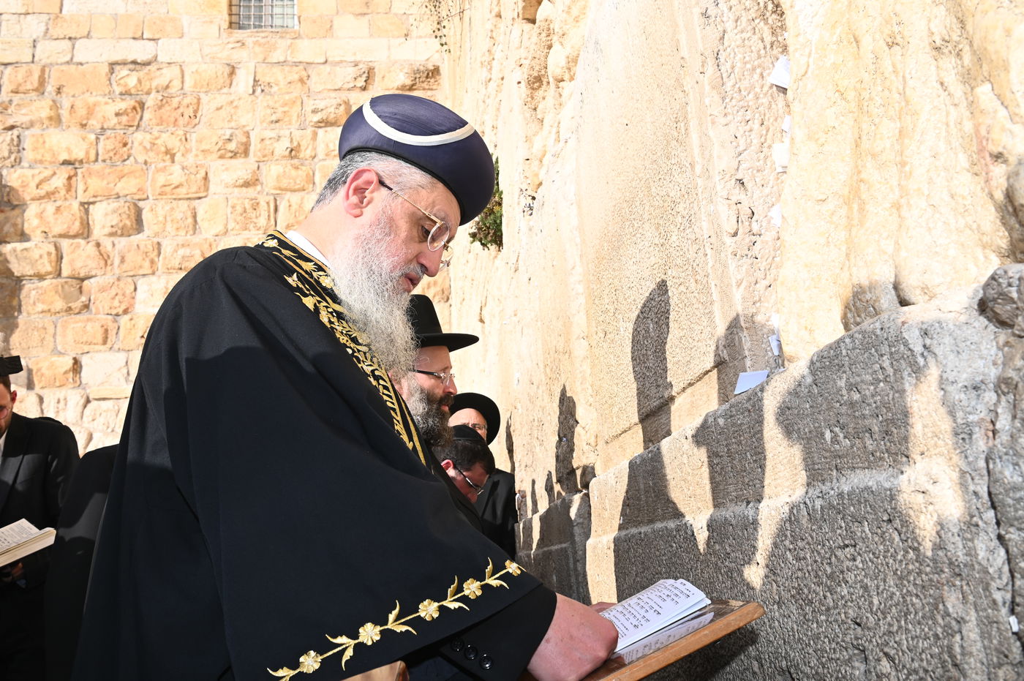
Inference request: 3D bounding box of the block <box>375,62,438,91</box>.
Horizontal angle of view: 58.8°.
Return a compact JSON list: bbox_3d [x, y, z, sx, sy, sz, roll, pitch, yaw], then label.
[{"bbox_3d":[-1.158,-2.879,10.100,0.685,0.333,0.280,-2,-14,-7],"label":"block"}]

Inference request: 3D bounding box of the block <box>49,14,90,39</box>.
[{"bbox_3d":[-4.522,-3.174,9.395,0.406,0.269,0.300,-2,-14,-7],"label":"block"}]

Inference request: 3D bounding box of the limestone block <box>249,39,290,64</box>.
[{"bbox_3d":[-2.532,-2.969,9.559,0.415,0.280,0.300,-2,-14,-7],"label":"limestone block"}]

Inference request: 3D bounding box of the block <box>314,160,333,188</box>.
[{"bbox_3d":[-1.836,-1.712,9.742,0.500,0.345,0.300,-2,-15,-6],"label":"block"}]

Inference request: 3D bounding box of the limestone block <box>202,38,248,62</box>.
[{"bbox_3d":[-3.114,-3.110,9.943,0.478,0.274,0.280,-2,-14,-7],"label":"limestone block"}]

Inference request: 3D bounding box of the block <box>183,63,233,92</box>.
[{"bbox_3d":[-3.270,-2.787,9.883,0.517,0.346,0.300,-2,-15,-6],"label":"block"}]

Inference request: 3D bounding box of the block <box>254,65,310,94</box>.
[{"bbox_3d":[-2.504,-2.795,9.928,0.563,0.346,0.280,-2,-14,-7],"label":"block"}]

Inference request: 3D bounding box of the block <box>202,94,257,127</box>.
[{"bbox_3d":[-2.880,-2.297,9.347,0.528,0.365,0.300,-2,-14,-7],"label":"block"}]

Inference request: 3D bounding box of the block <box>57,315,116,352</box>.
[{"bbox_3d":[-4.966,-0.047,10.727,0.673,0.441,0.300,-2,-14,-7],"label":"block"}]

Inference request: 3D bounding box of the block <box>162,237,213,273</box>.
[{"bbox_3d":[-3.923,-0.995,11.085,0.621,0.425,0.300,-2,-14,-7],"label":"block"}]

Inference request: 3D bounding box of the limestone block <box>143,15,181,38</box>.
[{"bbox_3d":[-4.499,-4.001,11.762,0.465,0.326,0.250,-2,-14,-7],"label":"limestone block"}]

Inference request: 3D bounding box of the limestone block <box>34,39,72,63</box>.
[{"bbox_3d":[-4.650,-2.893,9.309,0.356,0.264,0.300,-2,-14,-7],"label":"limestone block"}]

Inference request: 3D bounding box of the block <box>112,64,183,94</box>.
[{"bbox_3d":[-3.894,-2.754,9.811,0.723,0.362,0.300,-2,-15,-6],"label":"block"}]

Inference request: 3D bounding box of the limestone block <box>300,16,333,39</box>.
[{"bbox_3d":[-2.171,-3.425,10.163,0.365,0.291,0.280,-2,-15,-6],"label":"limestone block"}]

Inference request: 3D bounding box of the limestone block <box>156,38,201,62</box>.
[{"bbox_3d":[-3.599,-3.096,9.885,0.464,0.282,0.280,-2,-14,-7],"label":"limestone block"}]

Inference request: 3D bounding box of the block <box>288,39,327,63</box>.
[{"bbox_3d":[-2.246,-3.134,10.046,0.404,0.277,0.280,-2,-14,-7],"label":"block"}]

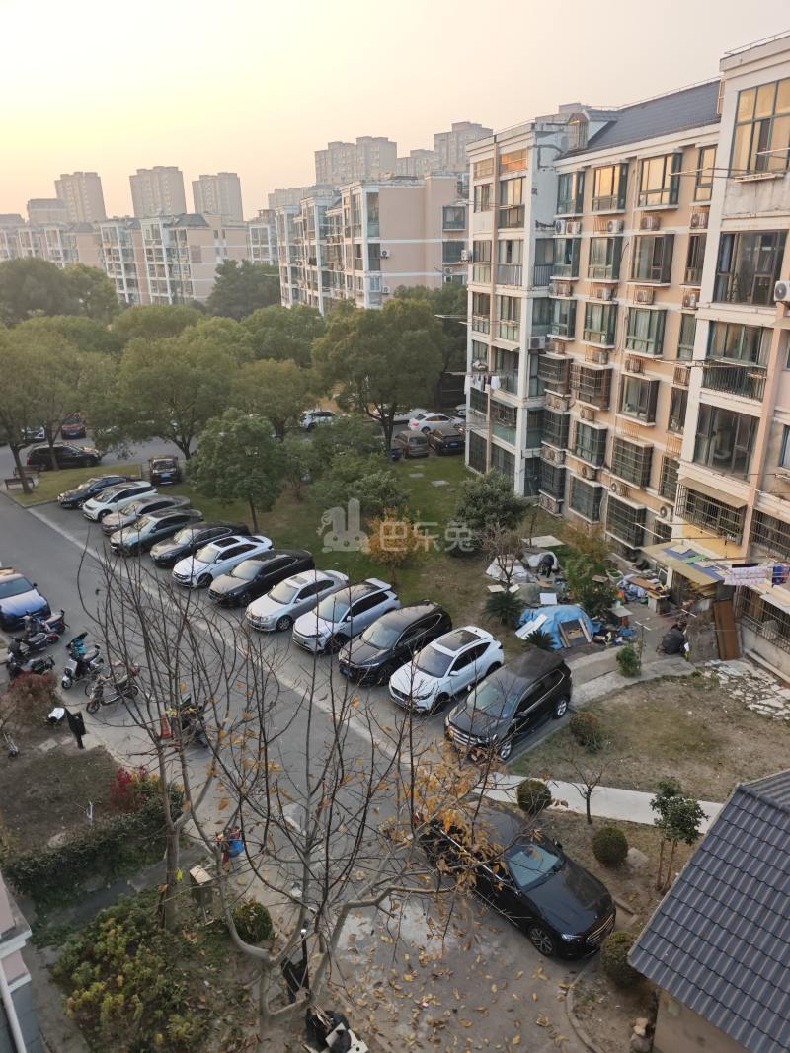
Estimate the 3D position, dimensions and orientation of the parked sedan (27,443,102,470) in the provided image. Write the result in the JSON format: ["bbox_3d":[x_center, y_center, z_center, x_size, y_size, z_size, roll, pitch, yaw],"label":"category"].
[{"bbox_3d":[-23.709,-5.123,52.499,4.827,1.689,1.892,-7,22,-14],"label":"parked sedan"}]

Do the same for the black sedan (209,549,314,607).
[{"bbox_3d":[-5.877,2.136,32.657,4.820,1.470,1.830,-20,27,-40],"label":"black sedan"}]

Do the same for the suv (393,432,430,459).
[{"bbox_3d":[1.081,-6.206,53.834,1.813,1.676,4.474,-7,22,-15],"label":"suv"}]

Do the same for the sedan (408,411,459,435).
[{"bbox_3d":[3.503,-8.639,60.785,4.650,1.460,1.800,-7,21,-16],"label":"sedan"}]

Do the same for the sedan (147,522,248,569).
[{"bbox_3d":[-9.558,0.779,35.859,4.850,1.450,1.860,-19,27,-39],"label":"sedan"}]

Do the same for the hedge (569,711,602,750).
[{"bbox_3d":[5.793,6.145,22.216,0.969,1.002,0.969,-1,21,0],"label":"hedge"}]

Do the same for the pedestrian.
[{"bbox_3d":[-9.727,6.058,22.336,0.600,1.550,0.420,8,22,22],"label":"pedestrian"}]

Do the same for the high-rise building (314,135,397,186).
[{"bbox_3d":[-16.635,-138.088,321.039,12.000,58.600,42.700,-19,27,-39],"label":"high-rise building"}]

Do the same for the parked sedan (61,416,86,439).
[{"bbox_3d":[-27.404,-8.564,62.406,1.800,1.460,4.600,-8,22,-17],"label":"parked sedan"}]

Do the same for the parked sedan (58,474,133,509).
[{"bbox_3d":[-17.960,-2.204,44.191,1.820,1.450,4.550,18,28,42],"label":"parked sedan"}]

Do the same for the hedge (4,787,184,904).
[{"bbox_3d":[-7.150,7.889,17.655,4.200,1.000,0.820,-12,23,-26],"label":"hedge"}]

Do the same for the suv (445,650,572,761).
[{"bbox_3d":[3.665,5.518,23.006,4.694,1.759,1.937,-21,28,-41],"label":"suv"}]

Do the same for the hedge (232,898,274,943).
[{"bbox_3d":[-3.070,8.570,15.810,0.850,0.870,0.850,-8,22,-16],"label":"hedge"}]

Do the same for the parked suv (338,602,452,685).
[{"bbox_3d":[0.080,4.104,26.266,1.860,1.660,4.620,18,28,42],"label":"parked suv"}]

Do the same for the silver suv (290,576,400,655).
[{"bbox_3d":[-1.861,3.420,28.736,4.580,1.660,1.860,-20,27,-40],"label":"silver suv"}]

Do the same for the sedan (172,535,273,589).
[{"bbox_3d":[-8.123,1.515,34.553,4.631,1.474,1.801,-20,28,-39],"label":"sedan"}]

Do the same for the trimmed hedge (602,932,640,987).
[{"bbox_3d":[4.687,8.908,15.036,0.914,1.037,0.914,-8,22,-16],"label":"trimmed hedge"}]

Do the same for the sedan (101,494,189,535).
[{"bbox_3d":[-13.943,-0.818,40.989,4.680,1.470,1.810,-20,27,-40],"label":"sedan"}]

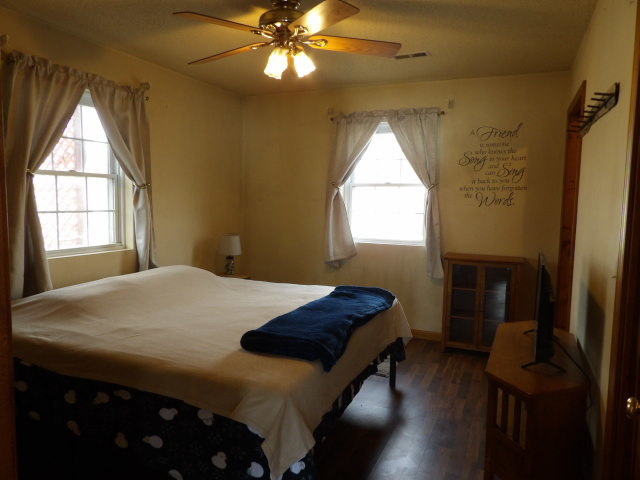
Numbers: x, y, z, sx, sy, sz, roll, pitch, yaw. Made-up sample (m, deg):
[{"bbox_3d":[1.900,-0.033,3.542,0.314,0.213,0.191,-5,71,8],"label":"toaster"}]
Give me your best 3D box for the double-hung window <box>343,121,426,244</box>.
[{"bbox_3d":[0.636,-0.553,4.382,0.860,1.190,0.090,3,5,24],"label":"double-hung window"}]

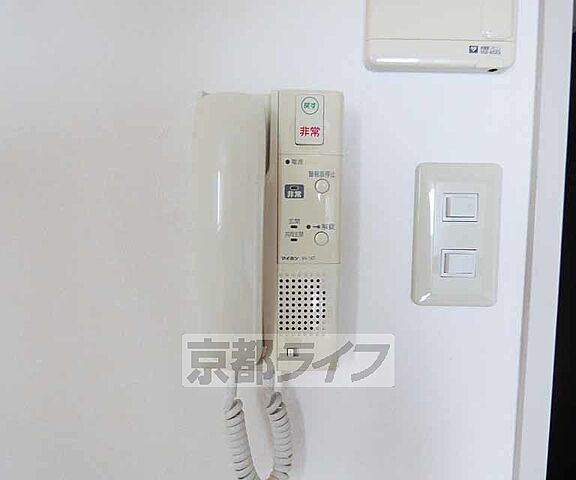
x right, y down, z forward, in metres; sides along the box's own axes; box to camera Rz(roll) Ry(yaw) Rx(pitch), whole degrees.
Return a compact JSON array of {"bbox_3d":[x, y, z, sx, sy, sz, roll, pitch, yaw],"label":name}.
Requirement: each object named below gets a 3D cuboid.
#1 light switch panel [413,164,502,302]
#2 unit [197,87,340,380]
[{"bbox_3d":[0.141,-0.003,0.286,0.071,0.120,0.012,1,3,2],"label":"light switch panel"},{"bbox_3d":[-0.014,-0.004,0.257,0.105,0.208,0.062,0,3,-2],"label":"unit"}]

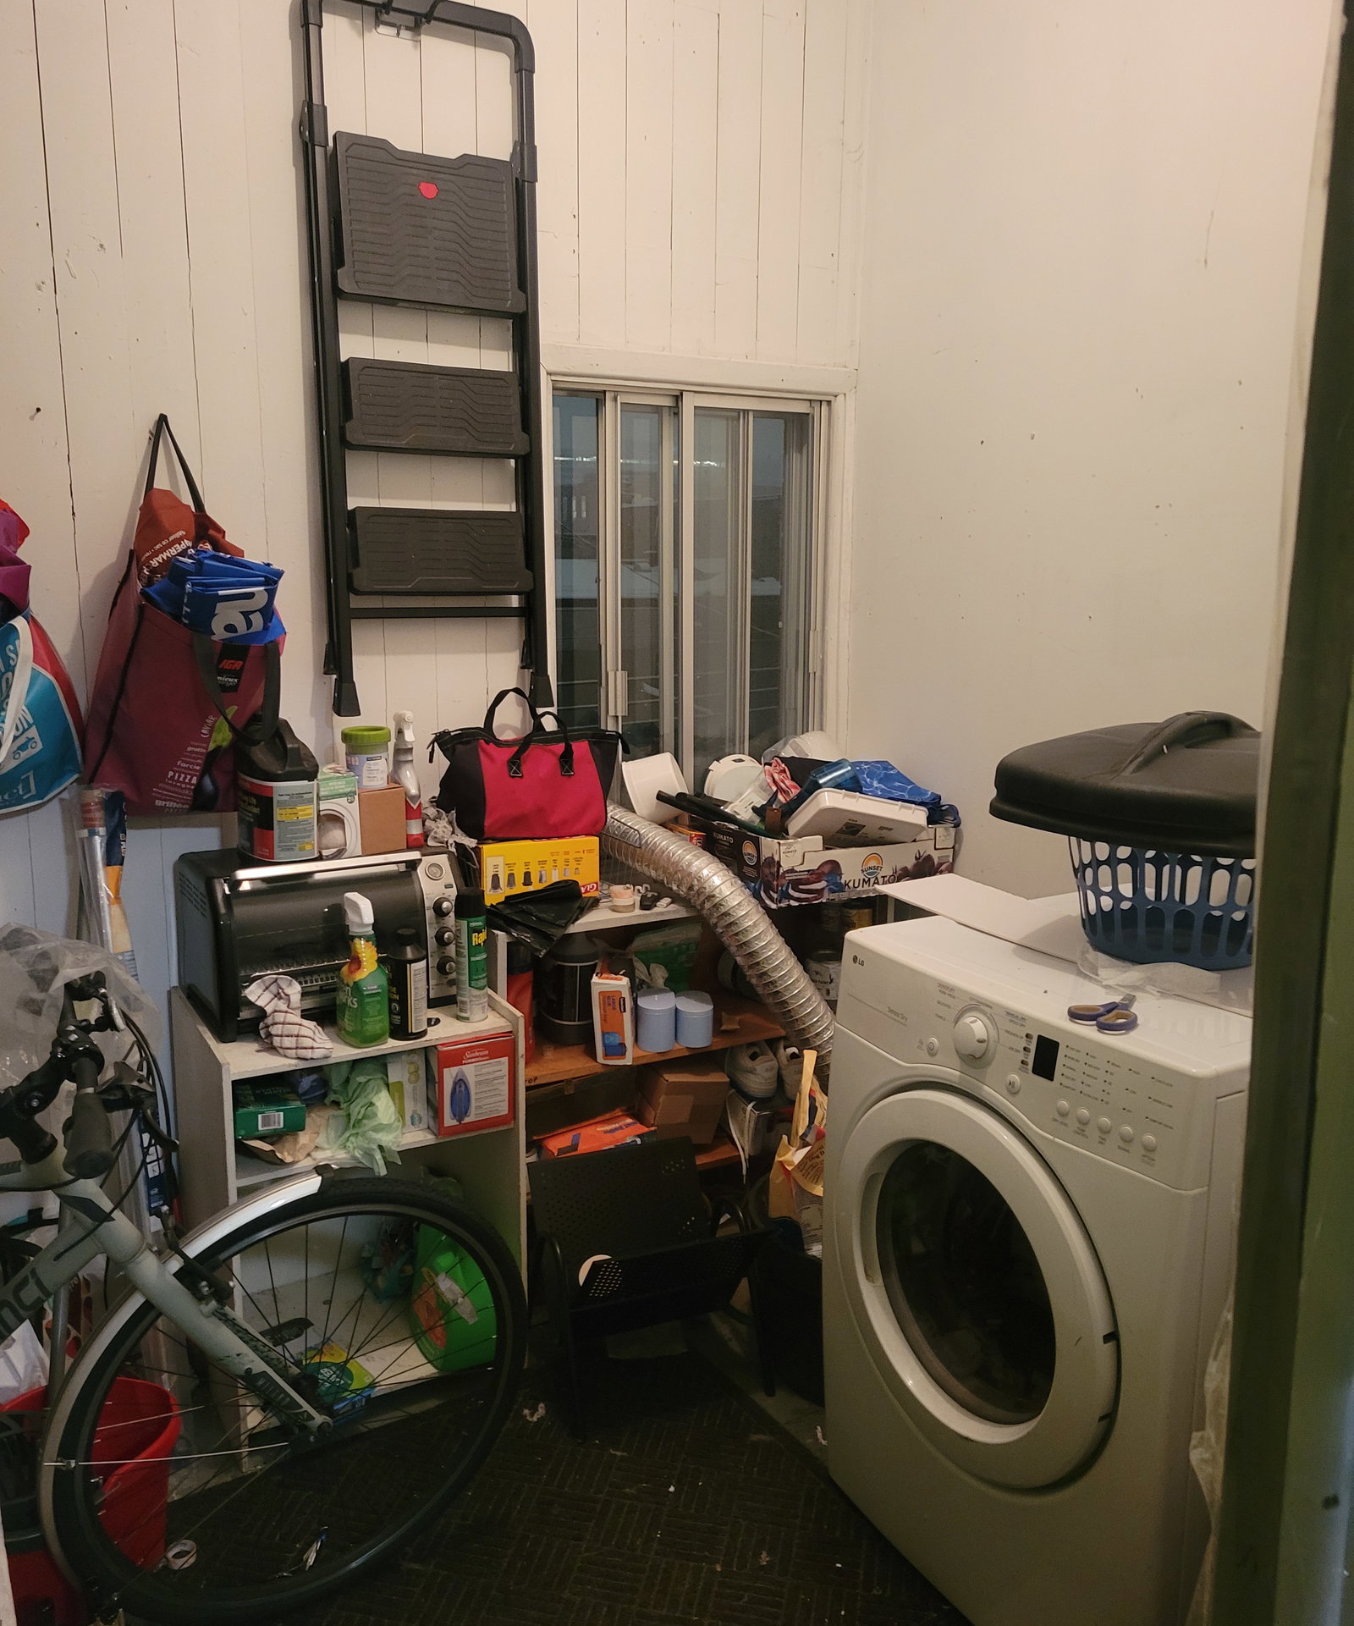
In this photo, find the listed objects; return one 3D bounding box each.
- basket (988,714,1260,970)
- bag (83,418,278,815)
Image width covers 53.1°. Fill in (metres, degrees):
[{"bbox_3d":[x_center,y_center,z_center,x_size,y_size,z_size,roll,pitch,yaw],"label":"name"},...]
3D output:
[{"bbox_3d":[0.769,0.026,2.051,0.560,0.360,0.560,-6,13,-30],"label":"basket"},{"bbox_3d":[-0.875,-0.340,2.394,0.300,0.660,0.190,-8,14,-35],"label":"bag"}]

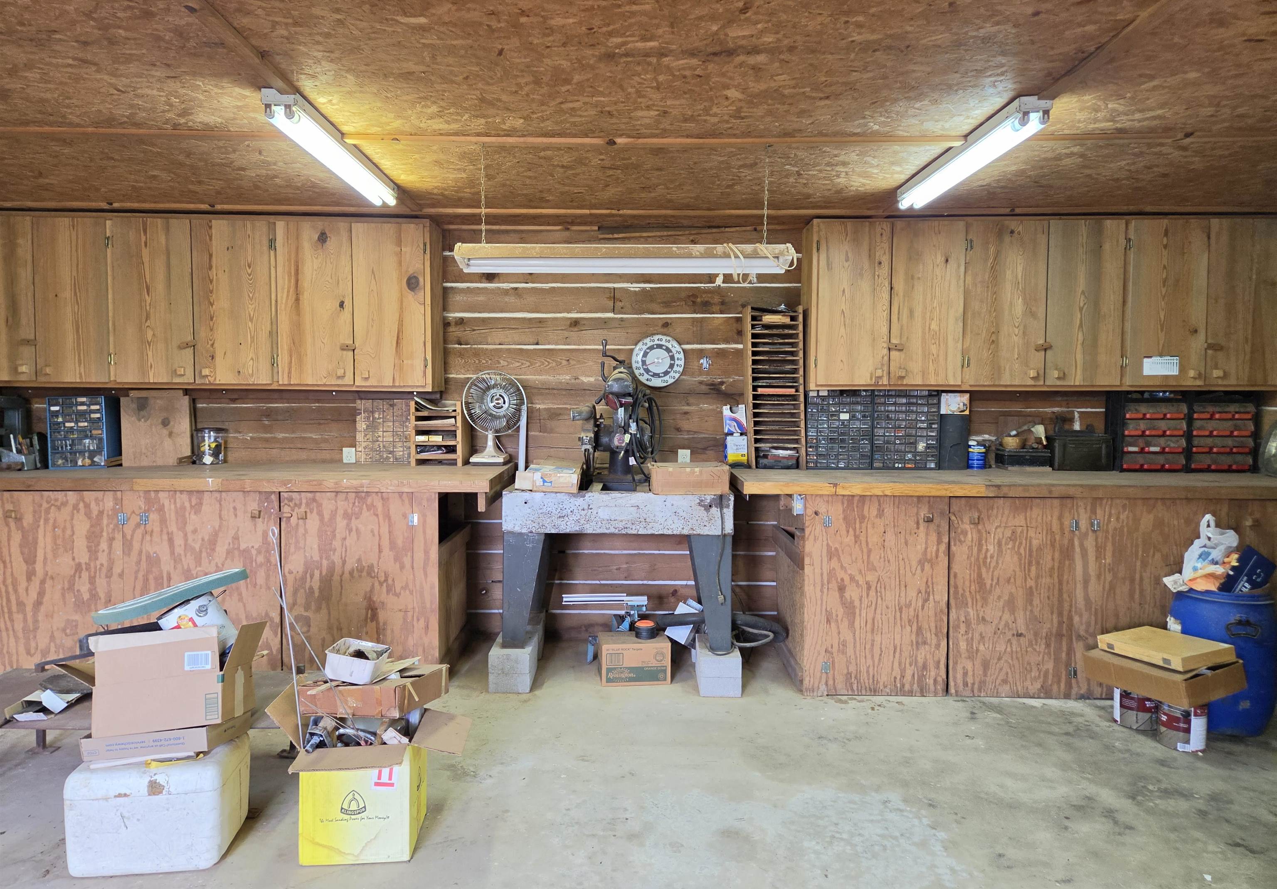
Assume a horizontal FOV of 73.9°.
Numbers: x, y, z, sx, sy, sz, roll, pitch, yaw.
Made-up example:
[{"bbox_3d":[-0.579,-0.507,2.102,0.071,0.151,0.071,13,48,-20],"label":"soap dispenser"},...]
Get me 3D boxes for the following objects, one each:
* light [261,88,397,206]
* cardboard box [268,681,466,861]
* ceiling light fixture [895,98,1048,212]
[{"bbox_3d":[-1.170,-1.129,3.348,0.112,0.095,1.220,0,3,-1],"label":"light"},{"bbox_3d":[-0.809,0.996,2.631,0.550,0.475,0.420,0,3,-4],"label":"cardboard box"},{"bbox_3d":[1.254,-1.085,3.298,0.109,0.095,1.238,0,3,0],"label":"ceiling light fixture"}]

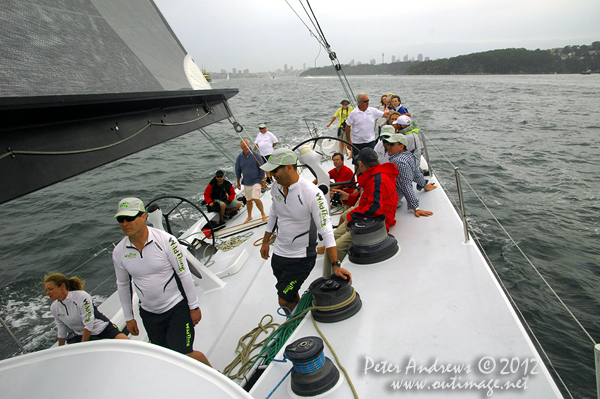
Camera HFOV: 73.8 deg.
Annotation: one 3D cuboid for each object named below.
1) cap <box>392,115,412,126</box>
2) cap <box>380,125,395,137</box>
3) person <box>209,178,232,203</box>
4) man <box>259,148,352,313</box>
[{"bbox_3d":[1.395,-1.074,5.450,0.270,0.130,0.180,6,18,20],"label":"cap"},{"bbox_3d":[1.095,-0.853,5.000,0.180,0.135,0.260,10,20,30],"label":"cap"},{"bbox_3d":[-1.706,-0.057,8.955,0.750,1.160,0.750,-6,18,-17],"label":"person"},{"bbox_3d":[0.067,0.476,3.188,0.720,1.760,0.500,12,21,35],"label":"man"}]

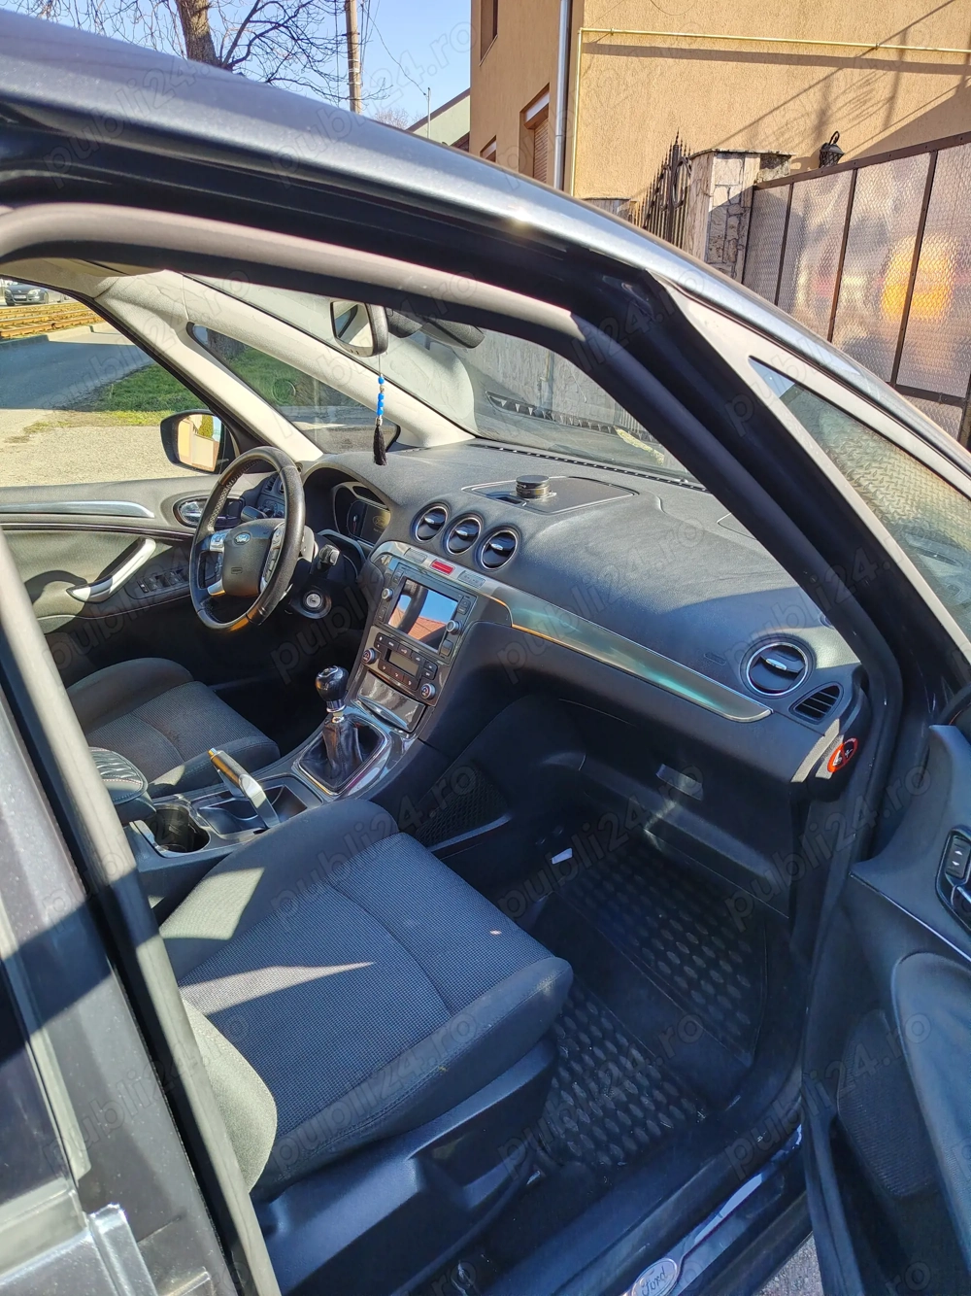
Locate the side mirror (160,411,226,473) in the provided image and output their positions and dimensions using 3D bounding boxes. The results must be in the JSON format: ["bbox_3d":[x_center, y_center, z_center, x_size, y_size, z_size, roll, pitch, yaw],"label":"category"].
[{"bbox_3d":[-0.691,-0.488,2.165,0.220,0.155,0.115,17,27,34],"label":"side mirror"}]

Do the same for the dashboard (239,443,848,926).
[{"bbox_3d":[0.114,-0.086,1.675,0.590,0.500,1.460,-16,27,-35],"label":"dashboard"}]

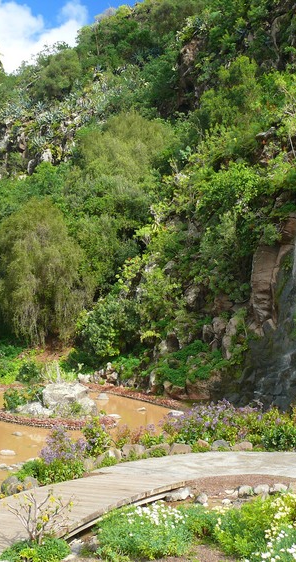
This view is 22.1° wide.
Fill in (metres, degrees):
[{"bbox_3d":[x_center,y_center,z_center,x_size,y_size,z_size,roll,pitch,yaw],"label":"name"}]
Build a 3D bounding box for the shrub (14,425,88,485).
[{"bbox_3d":[-1.560,2.760,12.250,1.150,0.880,0.950,0,2,0],"label":"shrub"}]

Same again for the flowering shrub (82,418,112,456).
[{"bbox_3d":[-0.890,2.740,13.100,0.550,0.720,0.520,0,2,0],"label":"flowering shrub"}]

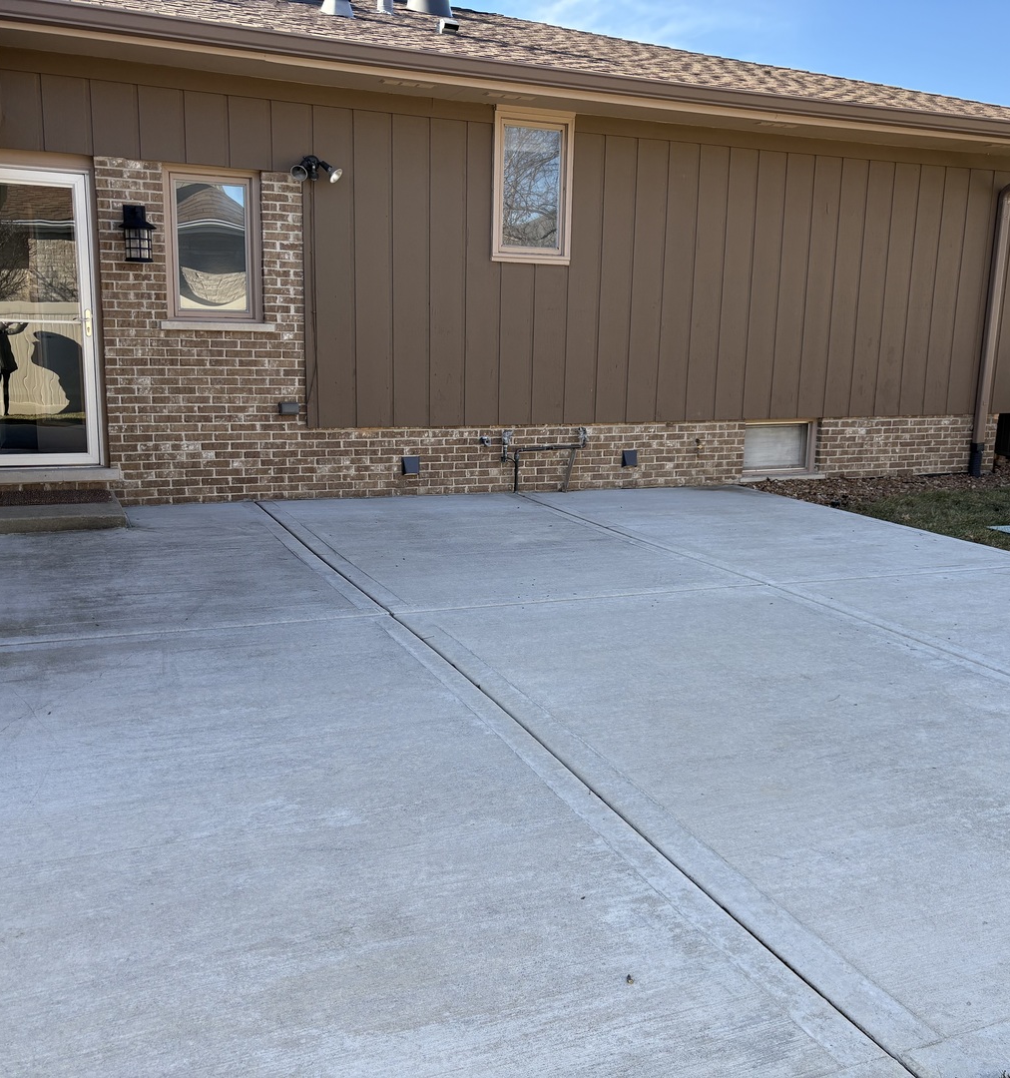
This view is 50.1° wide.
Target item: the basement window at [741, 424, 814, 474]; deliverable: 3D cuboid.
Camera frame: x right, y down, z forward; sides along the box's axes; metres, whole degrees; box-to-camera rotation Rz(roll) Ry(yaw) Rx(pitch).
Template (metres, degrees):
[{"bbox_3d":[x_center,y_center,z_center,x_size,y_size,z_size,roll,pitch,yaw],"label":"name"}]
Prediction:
[{"bbox_3d":[2.590,-0.857,10.249,0.850,0.490,0.100,-4,12,-23],"label":"basement window"}]

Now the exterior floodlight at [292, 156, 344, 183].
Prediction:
[{"bbox_3d":[-1.374,-2.698,7.869,0.370,0.195,0.210,-4,12,-23],"label":"exterior floodlight"}]

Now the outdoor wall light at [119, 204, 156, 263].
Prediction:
[{"bbox_3d":[-2.543,-2.121,7.479,0.245,0.390,0.260,-4,12,-23],"label":"outdoor wall light"}]

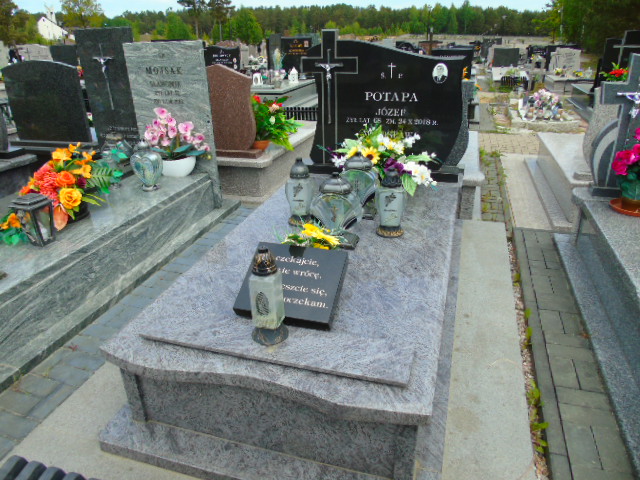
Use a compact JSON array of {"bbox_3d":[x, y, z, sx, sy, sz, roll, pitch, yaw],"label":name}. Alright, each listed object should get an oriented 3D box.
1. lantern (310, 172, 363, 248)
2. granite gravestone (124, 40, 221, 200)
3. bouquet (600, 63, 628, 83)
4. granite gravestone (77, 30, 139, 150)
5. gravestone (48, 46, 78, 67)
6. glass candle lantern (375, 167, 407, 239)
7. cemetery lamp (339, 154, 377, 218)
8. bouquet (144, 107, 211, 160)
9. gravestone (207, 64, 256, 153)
[{"bbox_3d":[0.077,-0.153,2.264,0.235,0.370,0.120,8,27,21],"label":"lantern"},{"bbox_3d":[-1.105,-0.845,3.530,0.640,1.220,0.100,6,27,16],"label":"granite gravestone"},{"bbox_3d":[4.362,-2.405,6.800,0.450,0.400,0.360,6,27,16],"label":"bouquet"},{"bbox_3d":[-1.763,-1.274,4.043,0.560,1.030,0.080,6,26,16],"label":"granite gravestone"},{"bbox_3d":[-6.009,-4.343,11.000,0.850,0.650,0.120,6,27,16],"label":"gravestone"},{"bbox_3d":[0.371,-0.200,2.378,0.145,0.345,0.140,3,25,11],"label":"glass candle lantern"},{"bbox_3d":[0.216,-0.312,2.604,0.215,0.365,0.120,6,26,16],"label":"cemetery lamp"},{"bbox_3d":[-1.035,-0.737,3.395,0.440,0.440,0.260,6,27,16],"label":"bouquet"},{"bbox_3d":[-0.841,-1.126,4.029,0.670,0.765,0.150,6,26,16],"label":"gravestone"}]

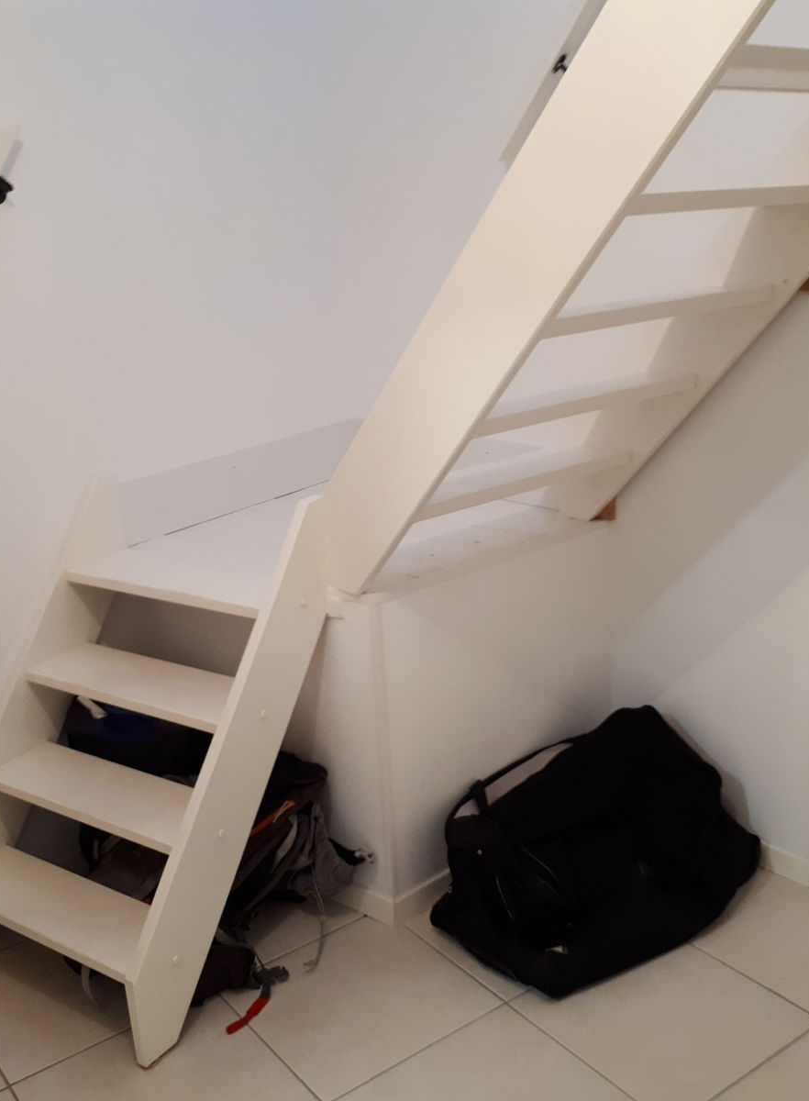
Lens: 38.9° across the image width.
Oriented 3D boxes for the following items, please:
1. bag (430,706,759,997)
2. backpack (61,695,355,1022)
[{"bbox_3d":[0.468,0.663,2.696,0.710,0.385,0.390,-14,20,-33],"label":"bag"},{"bbox_3d":[-0.482,0.658,2.658,0.600,0.510,0.450,8,20,33],"label":"backpack"}]

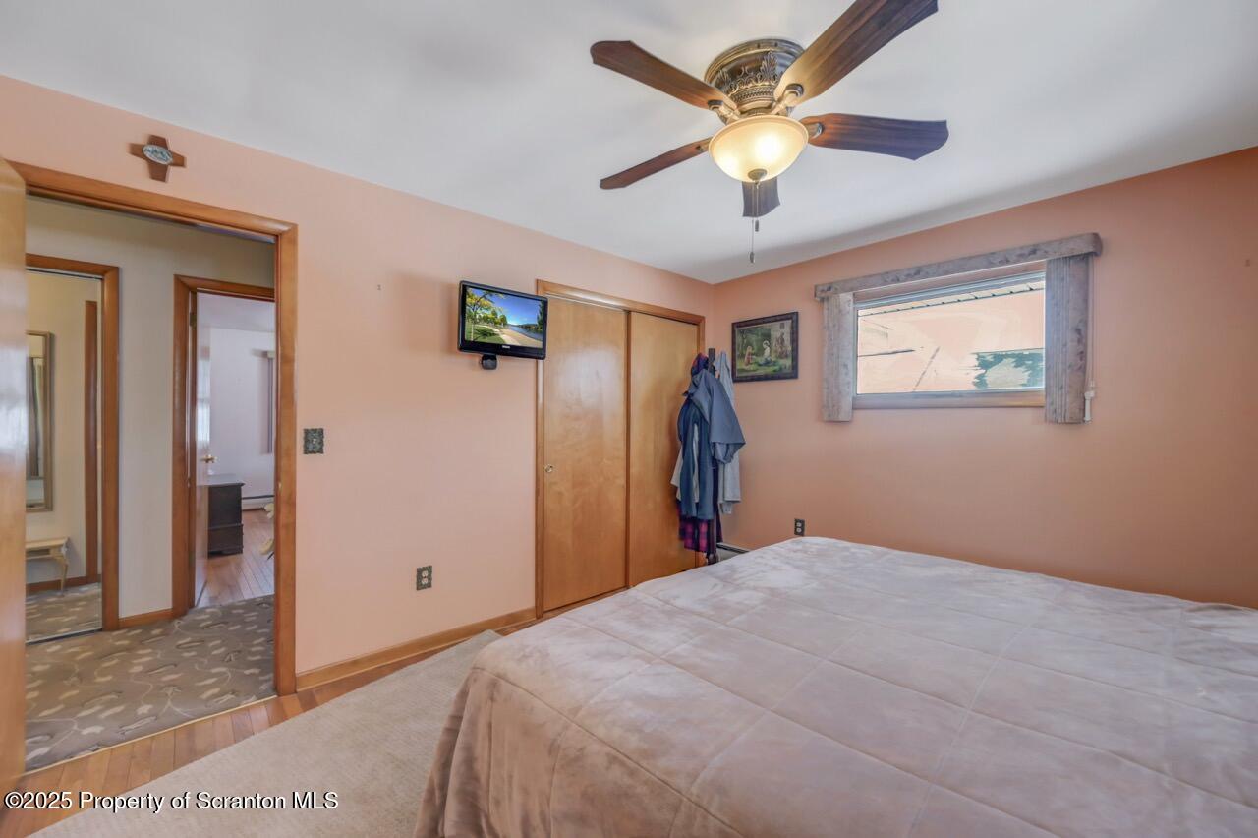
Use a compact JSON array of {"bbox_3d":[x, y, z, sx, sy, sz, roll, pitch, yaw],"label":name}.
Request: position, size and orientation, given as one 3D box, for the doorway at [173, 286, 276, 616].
[{"bbox_3d":[-2.554,0.170,3.405,0.900,2.147,0.140,0,0,-42],"label":"doorway"}]

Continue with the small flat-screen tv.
[{"bbox_3d":[-0.711,-0.540,2.767,0.528,0.365,0.065,0,2,-40],"label":"small flat-screen tv"}]

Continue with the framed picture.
[{"bbox_3d":[1.052,-0.545,3.804,0.030,0.488,0.585,0,0,-42],"label":"framed picture"}]

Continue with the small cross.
[{"bbox_3d":[-1.853,-1.021,1.923,0.158,0.173,0.020,0,0,-42],"label":"small cross"}]

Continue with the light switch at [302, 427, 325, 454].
[{"bbox_3d":[-1.470,0.106,2.279,0.078,0.122,0.014,0,0,-42],"label":"light switch"}]

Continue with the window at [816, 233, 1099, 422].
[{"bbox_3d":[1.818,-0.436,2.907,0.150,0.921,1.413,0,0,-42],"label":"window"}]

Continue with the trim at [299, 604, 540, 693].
[{"bbox_3d":[-1.062,1.212,2.647,1.227,0.081,0.018,0,0,-42],"label":"trim"}]

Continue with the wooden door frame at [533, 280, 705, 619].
[{"bbox_3d":[-0.012,0.194,3.639,1.625,2.128,0.110,0,0,-42],"label":"wooden door frame"}]

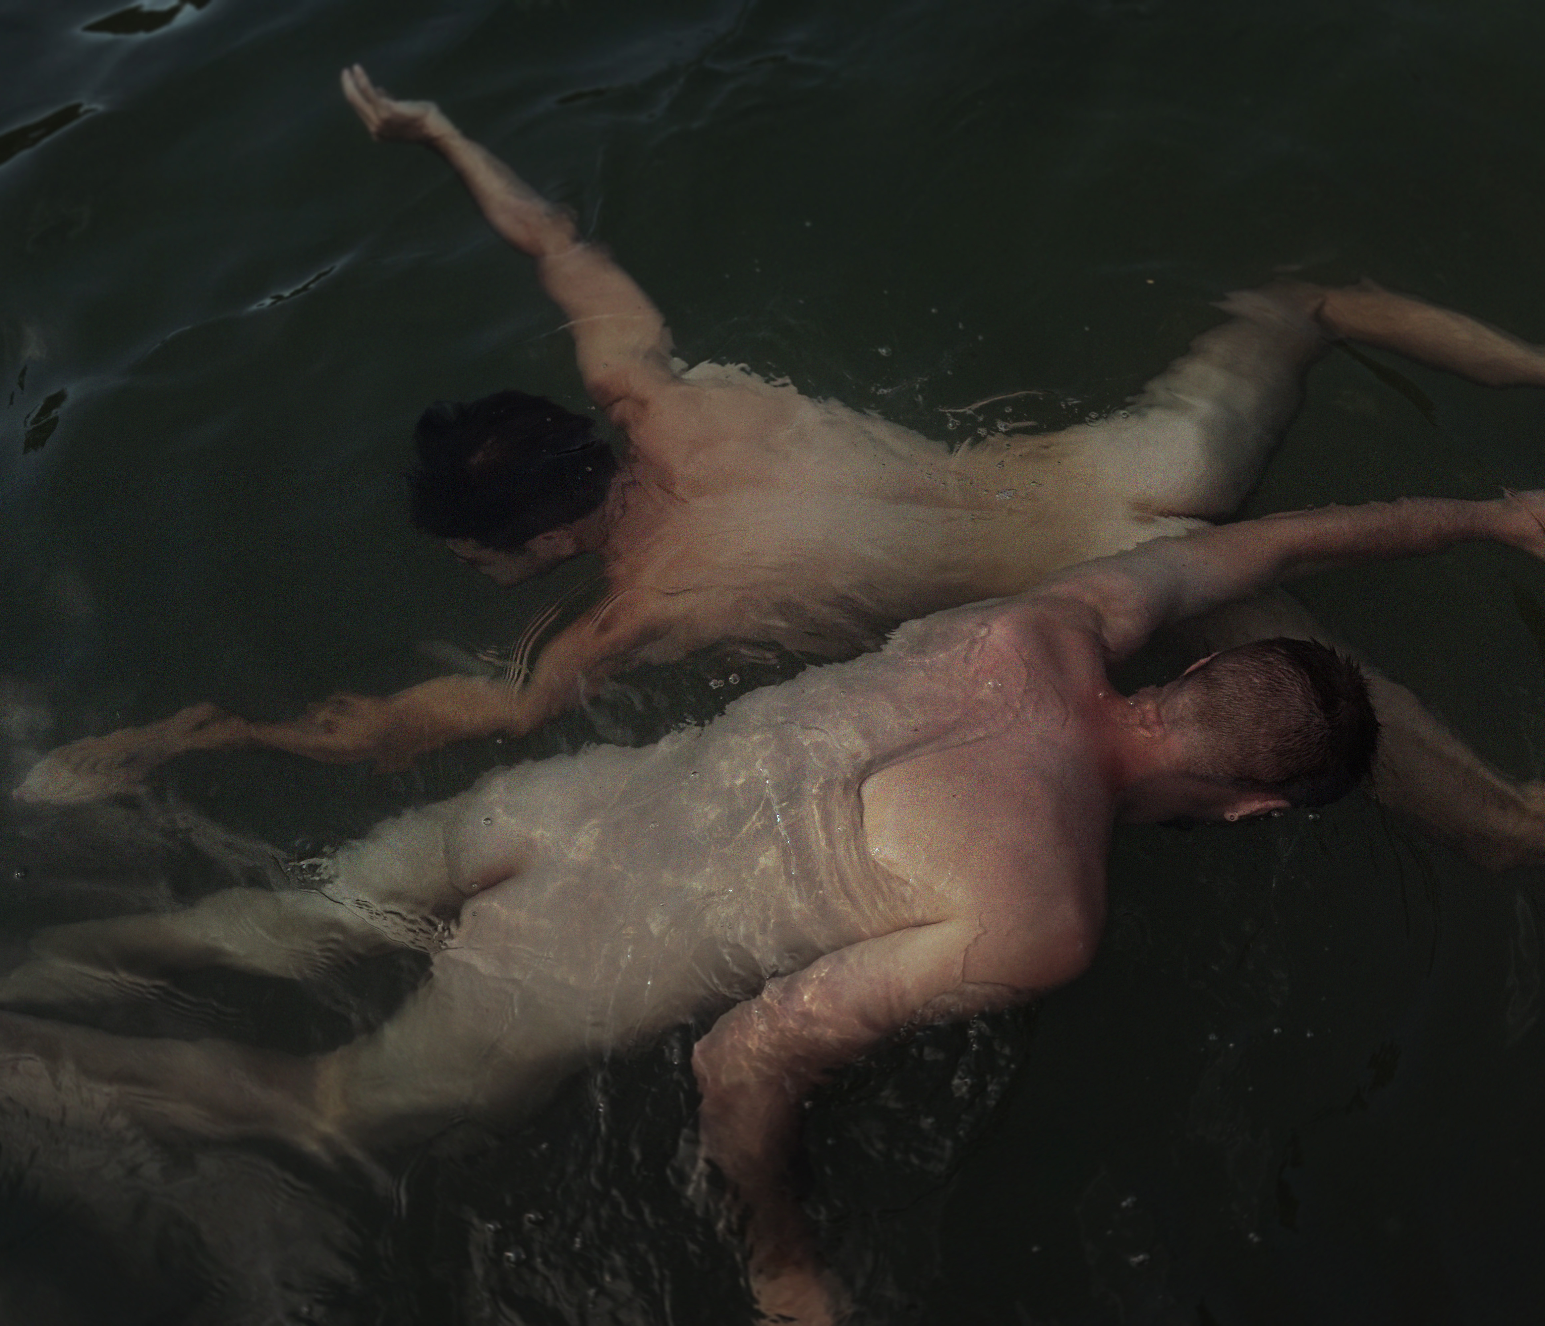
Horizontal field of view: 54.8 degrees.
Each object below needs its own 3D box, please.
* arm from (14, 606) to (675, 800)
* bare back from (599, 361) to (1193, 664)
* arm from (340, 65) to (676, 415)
[{"bbox_3d":[-0.480,0.071,1.694,0.729,0.130,0.140,-14,58,-9],"label":"arm"},{"bbox_3d":[0.156,-0.173,1.858,0.726,0.190,0.420,2,57,1],"label":"bare back"},{"bbox_3d":[-0.389,-0.597,2.020,0.150,0.130,0.713,-34,70,-20],"label":"arm"}]

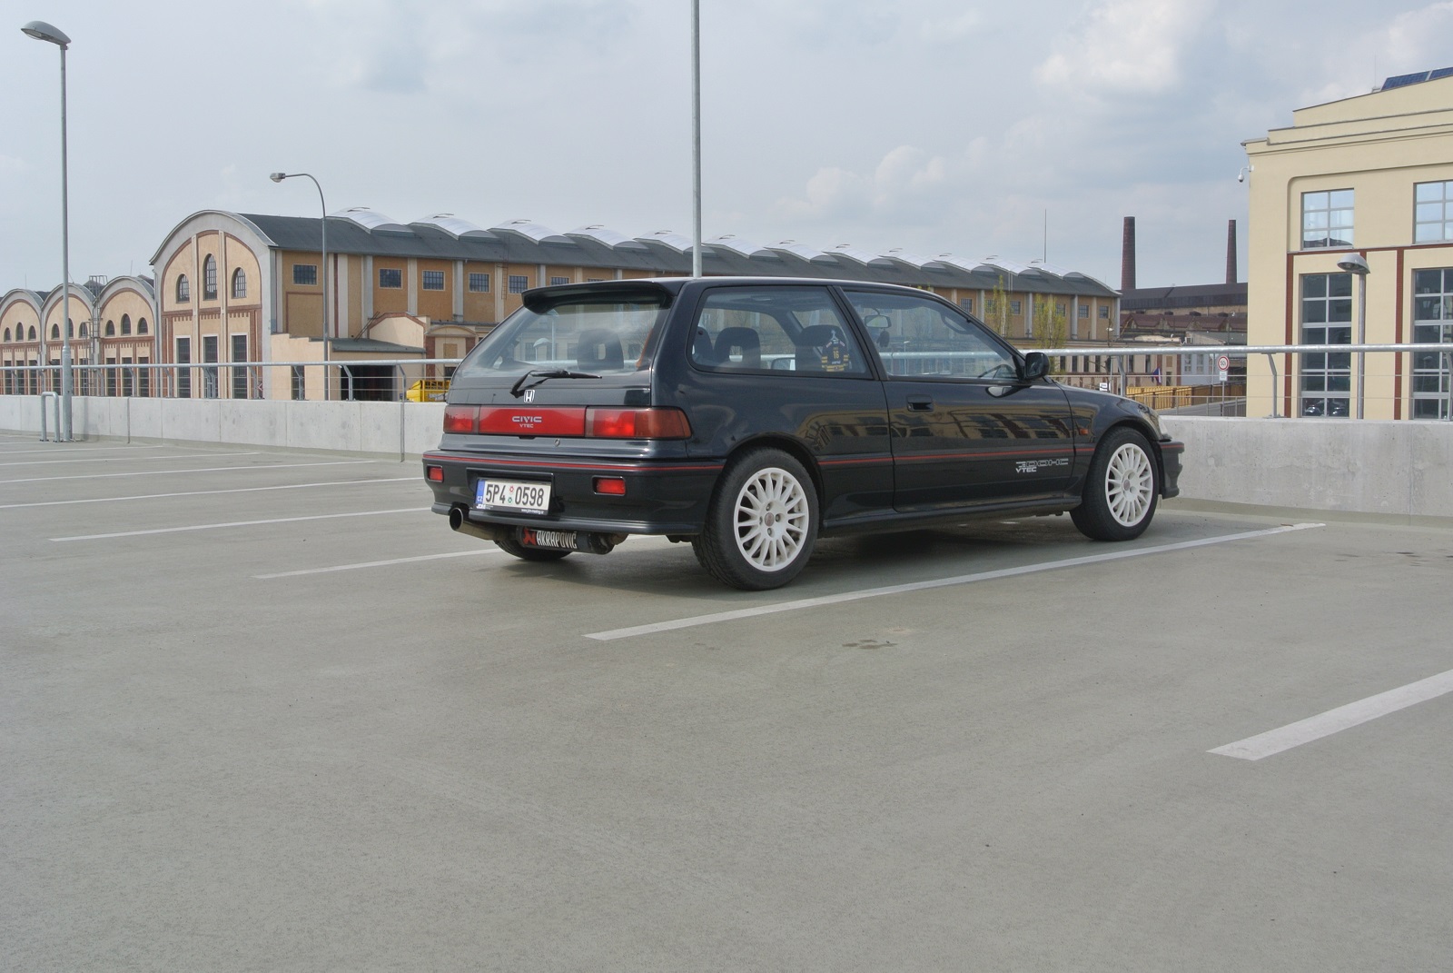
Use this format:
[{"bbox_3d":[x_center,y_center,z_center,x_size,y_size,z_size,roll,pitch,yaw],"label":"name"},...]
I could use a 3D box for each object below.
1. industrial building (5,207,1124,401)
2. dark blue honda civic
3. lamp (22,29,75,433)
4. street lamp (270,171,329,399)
[{"bbox_3d":[-9.824,-13.745,160.134,94.600,16.300,57.700,-3,5,-42],"label":"industrial building"},{"bbox_3d":[0.574,-0.331,8.122,3.980,1.280,1.690,-5,6,-43],"label":"dark blue honda civic"},{"bbox_3d":[-8.693,-3.281,21.696,0.740,5.380,0.340,-3,5,-42],"label":"lamp"},{"bbox_3d":[-12.090,-3.874,48.052,0.350,10.050,3.100,-3,5,-42],"label":"street lamp"}]

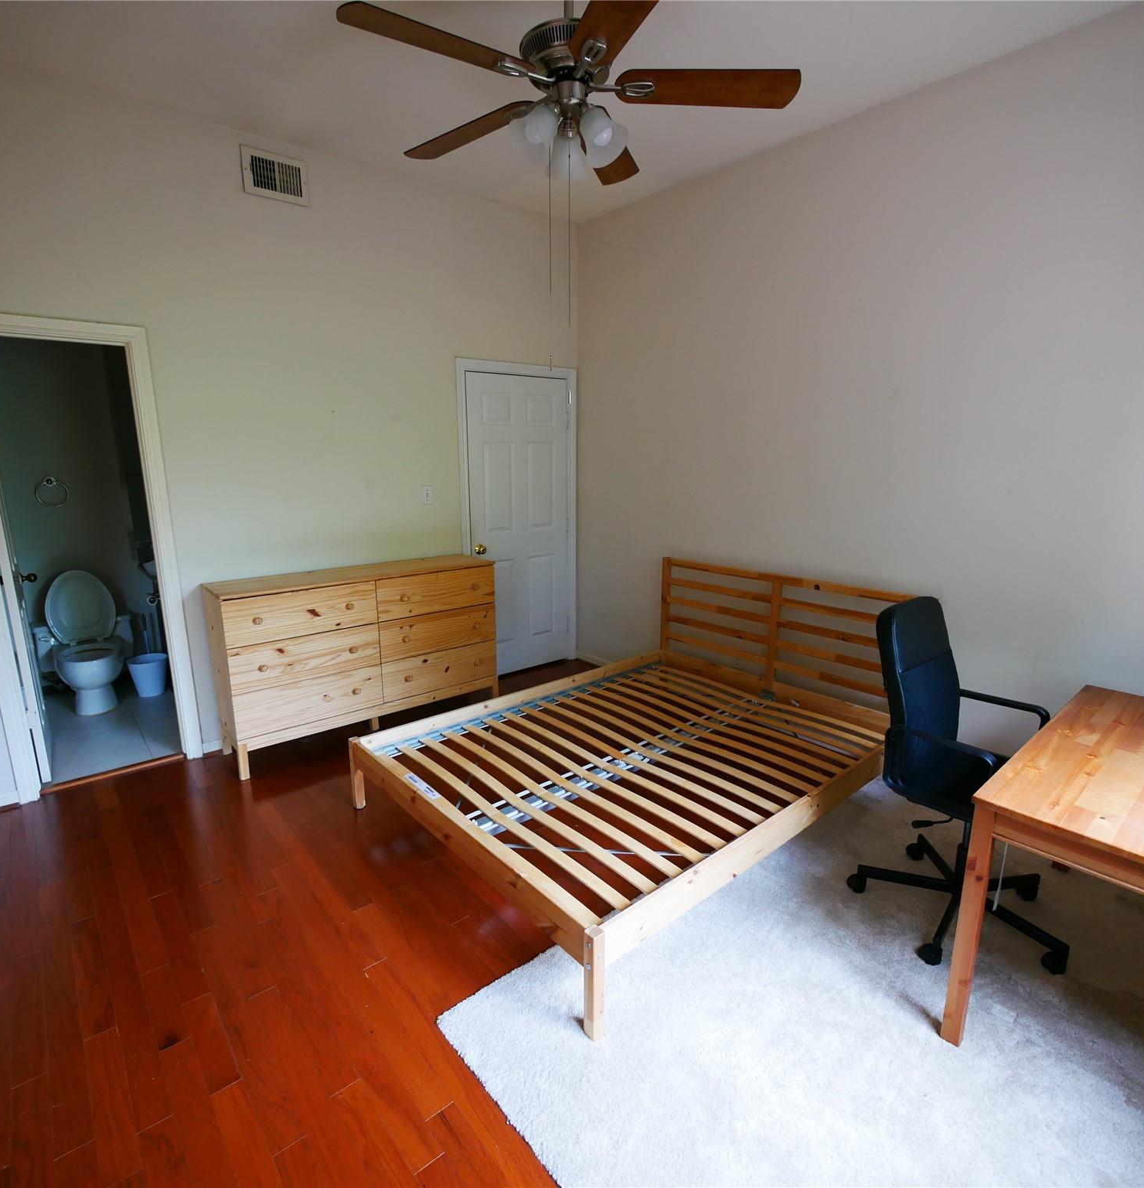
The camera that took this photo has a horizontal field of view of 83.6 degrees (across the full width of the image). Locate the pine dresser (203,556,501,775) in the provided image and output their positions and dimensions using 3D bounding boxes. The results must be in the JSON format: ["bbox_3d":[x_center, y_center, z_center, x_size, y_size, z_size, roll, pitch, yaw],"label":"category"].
[{"bbox_3d":[-1.174,0.331,3.688,1.540,0.920,0.385,-11,16,-40],"label":"pine dresser"}]

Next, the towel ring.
[{"bbox_3d":[-3.304,-0.647,4.067,0.168,0.192,0.060,-11,16,-40],"label":"towel ring"}]

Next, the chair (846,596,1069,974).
[{"bbox_3d":[1.338,0.596,2.111,0.630,1.070,0.650,-12,17,-43],"label":"chair"}]

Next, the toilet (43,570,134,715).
[{"bbox_3d":[-3.049,0.299,4.031,0.490,0.840,0.740,-11,16,-40],"label":"toilet"}]

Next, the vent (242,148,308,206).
[{"bbox_3d":[-1.448,-2.038,3.134,0.302,0.205,0.020,-11,16,-40],"label":"vent"}]

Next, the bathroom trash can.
[{"bbox_3d":[-2.810,0.552,4.272,0.228,0.245,0.228,-11,16,-40],"label":"bathroom trash can"}]

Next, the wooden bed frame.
[{"bbox_3d":[0.331,0.495,2.918,2.120,0.925,1.600,-11,16,-40],"label":"wooden bed frame"}]

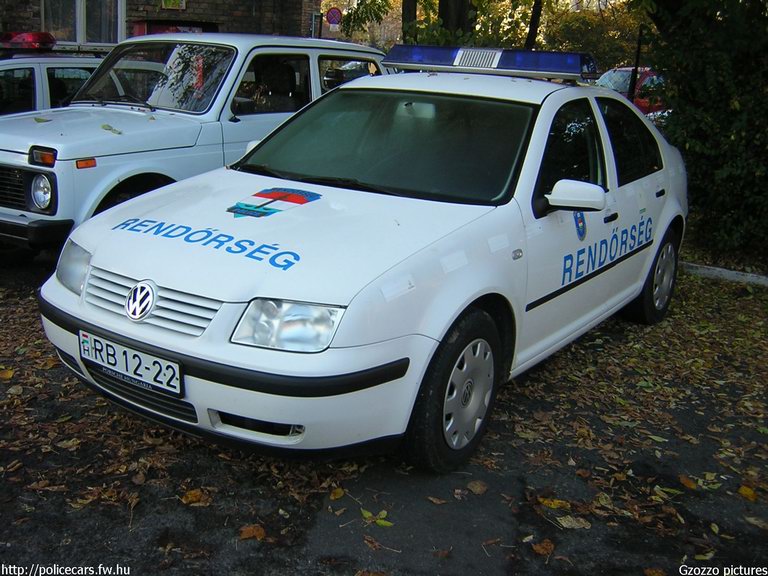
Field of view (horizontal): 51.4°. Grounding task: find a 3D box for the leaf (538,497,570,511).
[{"bbox_3d":[0.604,0.768,2.841,0.110,0.015,0.045,6,15,12],"label":"leaf"}]

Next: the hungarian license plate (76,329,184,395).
[{"bbox_3d":[-0.864,0.247,2.692,0.520,0.112,0.020,13,17,33],"label":"hungarian license plate"}]

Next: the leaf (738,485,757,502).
[{"bbox_3d":[1.358,0.766,2.981,0.052,0.015,0.102,1,15,-6],"label":"leaf"}]

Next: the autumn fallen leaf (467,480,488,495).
[{"bbox_3d":[0.342,0.733,2.930,0.074,0.012,0.078,-8,18,-34],"label":"autumn fallen leaf"}]

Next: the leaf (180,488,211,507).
[{"bbox_3d":[-0.644,0.728,2.752,0.089,0.022,0.105,-12,21,-43],"label":"leaf"}]

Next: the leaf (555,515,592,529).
[{"bbox_3d":[0.648,0.801,2.727,0.108,0.015,0.067,2,15,-4],"label":"leaf"}]

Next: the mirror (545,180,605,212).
[{"bbox_3d":[0.802,-0.388,3.347,0.220,0.130,0.125,13,18,33],"label":"mirror"}]

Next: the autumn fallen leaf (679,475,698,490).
[{"bbox_3d":[1.158,0.740,3.044,0.039,0.015,0.095,-3,16,-19],"label":"autumn fallen leaf"}]

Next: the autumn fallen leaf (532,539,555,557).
[{"bbox_3d":[0.515,0.835,2.567,0.073,0.020,0.063,-3,16,-20],"label":"autumn fallen leaf"}]

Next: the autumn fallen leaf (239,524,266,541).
[{"bbox_3d":[-0.422,0.787,2.574,0.086,0.020,0.070,1,15,-7],"label":"autumn fallen leaf"}]

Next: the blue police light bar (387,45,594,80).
[{"bbox_3d":[0.555,-1.223,4.325,1.210,0.140,0.270,13,18,33],"label":"blue police light bar"}]

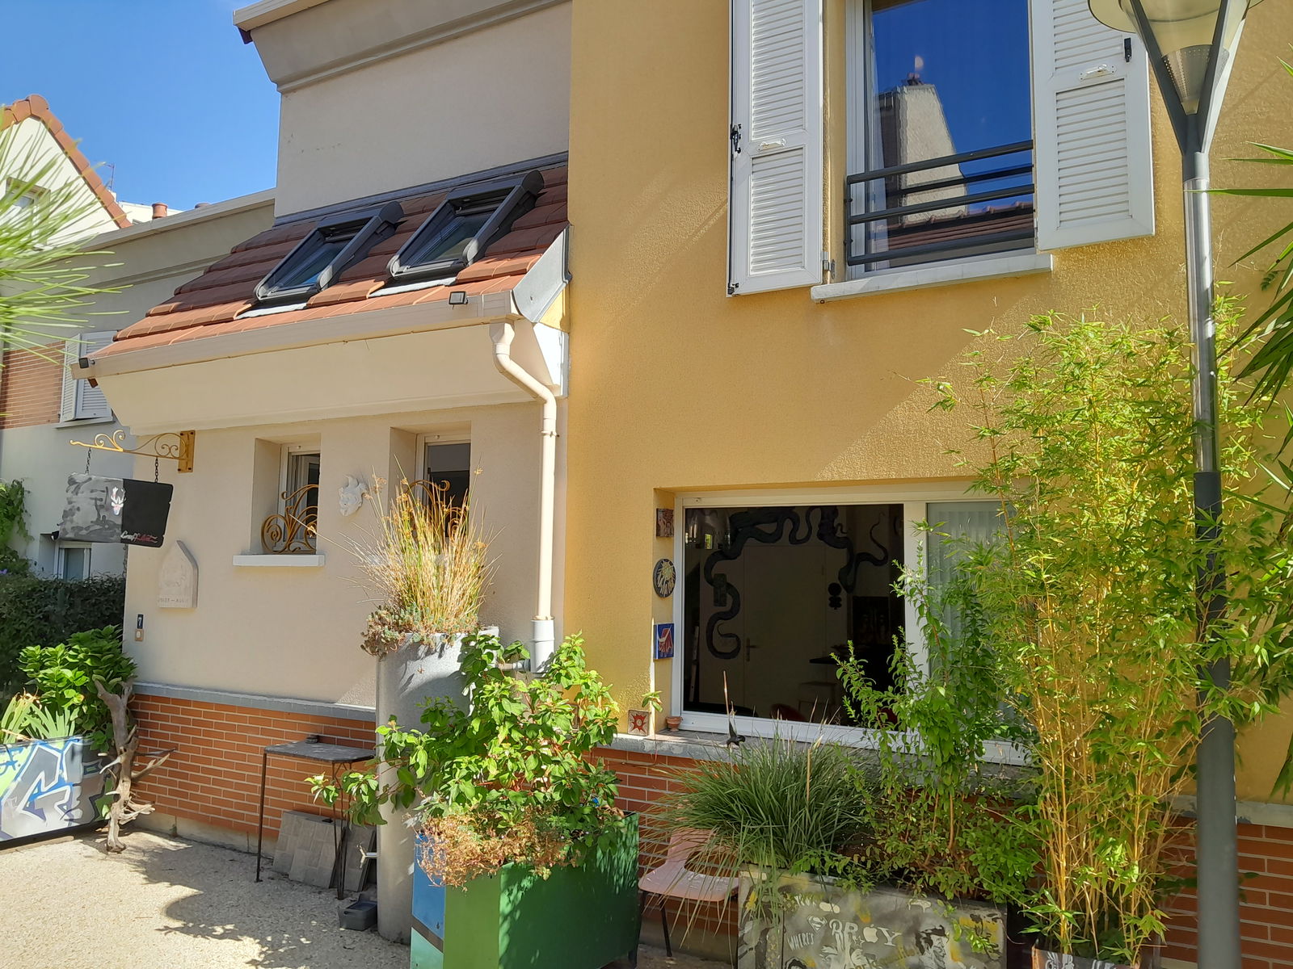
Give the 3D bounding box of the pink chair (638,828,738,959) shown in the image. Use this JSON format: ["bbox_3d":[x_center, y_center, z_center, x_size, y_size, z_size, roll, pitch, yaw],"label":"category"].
[{"bbox_3d":[0.239,1.860,4.368,0.460,0.750,0.490,-1,-6,21],"label":"pink chair"}]

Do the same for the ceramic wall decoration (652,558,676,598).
[{"bbox_3d":[0.096,0.494,5.106,0.030,0.200,0.200,-2,-6,29],"label":"ceramic wall decoration"}]

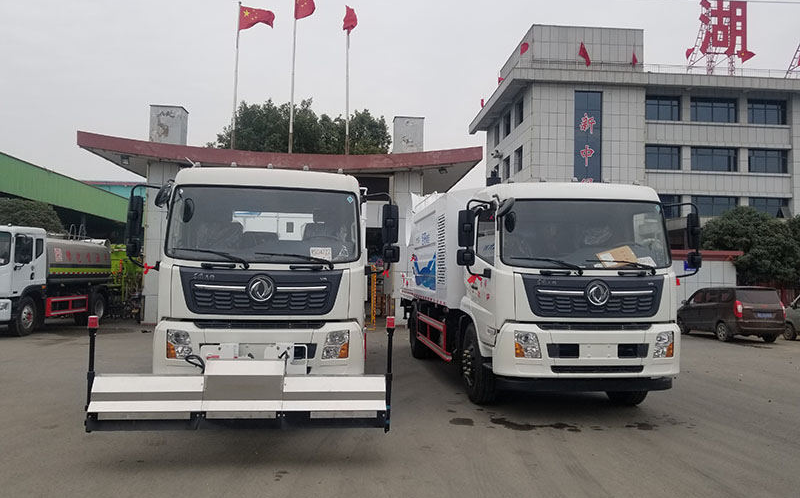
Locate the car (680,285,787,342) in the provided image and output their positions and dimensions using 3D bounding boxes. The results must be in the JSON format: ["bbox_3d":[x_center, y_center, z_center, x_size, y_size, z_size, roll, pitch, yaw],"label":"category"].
[{"bbox_3d":[10.558,2.086,20.041,1.680,1.700,4.350,1,-3,-8],"label":"car"}]

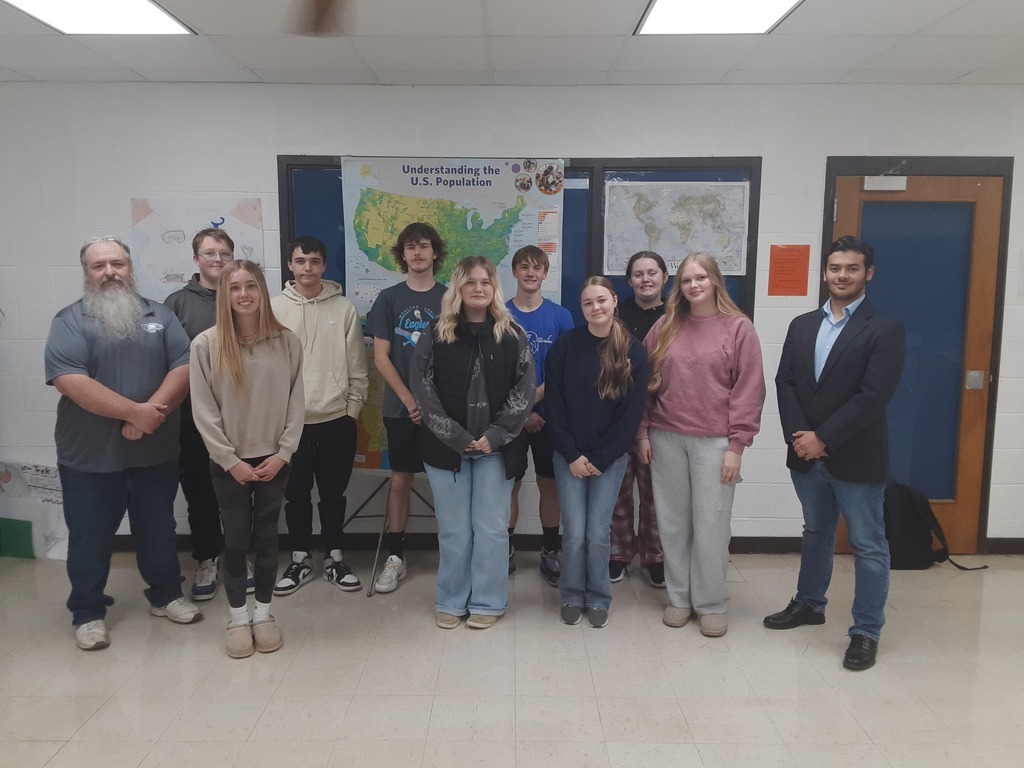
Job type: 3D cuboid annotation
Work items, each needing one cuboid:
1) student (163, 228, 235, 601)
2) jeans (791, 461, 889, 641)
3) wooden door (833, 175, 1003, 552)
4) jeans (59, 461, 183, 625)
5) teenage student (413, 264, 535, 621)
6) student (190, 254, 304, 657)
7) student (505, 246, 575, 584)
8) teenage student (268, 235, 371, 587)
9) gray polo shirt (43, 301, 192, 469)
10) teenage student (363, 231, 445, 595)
[{"bbox_3d":[-1.467,0.141,4.026,0.520,1.805,0.370,-2,8,-19],"label":"student"},{"bbox_3d":[1.412,0.611,3.464,0.420,0.910,0.360,7,9,42],"label":"jeans"},{"bbox_3d":[2.236,-0.074,4.520,0.914,2.125,0.045,0,7,0],"label":"wooden door"},{"bbox_3d":[-1.748,0.614,3.601,0.520,0.870,0.400,-4,8,-30],"label":"jeans"},{"bbox_3d":[-0.177,0.257,3.700,0.560,1.665,0.380,0,7,-4],"label":"teenage student"},{"bbox_3d":[-1.107,0.306,3.402,0.480,1.635,0.340,-2,7,-18],"label":"student"},{"bbox_3d":[0.102,0.155,4.202,0.470,1.745,0.370,0,7,0],"label":"student"},{"bbox_3d":[-1.007,0.155,4.069,0.550,1.770,0.370,-2,7,-14],"label":"teenage student"},{"bbox_3d":[-1.736,-0.002,3.505,0.590,0.755,0.380,-4,8,-28],"label":"gray polo shirt"},{"bbox_3d":[-0.477,0.116,4.095,0.530,1.845,0.370,-1,7,-7],"label":"teenage student"}]

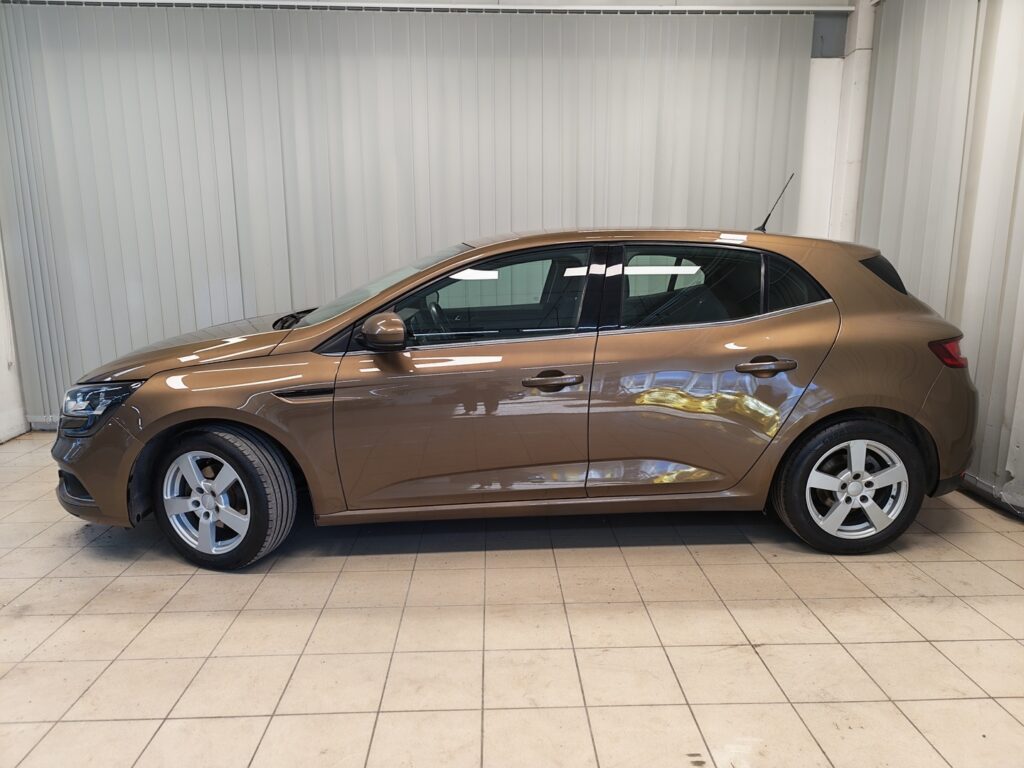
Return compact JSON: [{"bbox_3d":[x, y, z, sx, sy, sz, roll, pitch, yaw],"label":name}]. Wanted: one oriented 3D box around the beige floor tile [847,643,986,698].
[{"bbox_3d":[1.264,0.903,2.146,0.298,0.010,0.298,-1,10,-1],"label":"beige floor tile"}]

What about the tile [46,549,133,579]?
[{"bbox_3d":[-1.765,0.766,2.921,0.298,0.010,0.298,-1,11,-2],"label":"tile"}]

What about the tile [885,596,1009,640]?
[{"bbox_3d":[1.552,0.846,2.449,0.298,0.012,0.298,-1,11,-2],"label":"tile"}]

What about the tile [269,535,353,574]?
[{"bbox_3d":[-0.863,0.758,2.957,0.297,0.010,0.297,-1,11,-2],"label":"tile"}]

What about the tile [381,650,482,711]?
[{"bbox_3d":[-0.240,0.921,2.106,0.298,0.010,0.298,-1,10,-1],"label":"tile"}]

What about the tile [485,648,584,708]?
[{"bbox_3d":[0.061,0.912,2.101,0.297,0.010,0.297,-1,11,-2],"label":"tile"}]

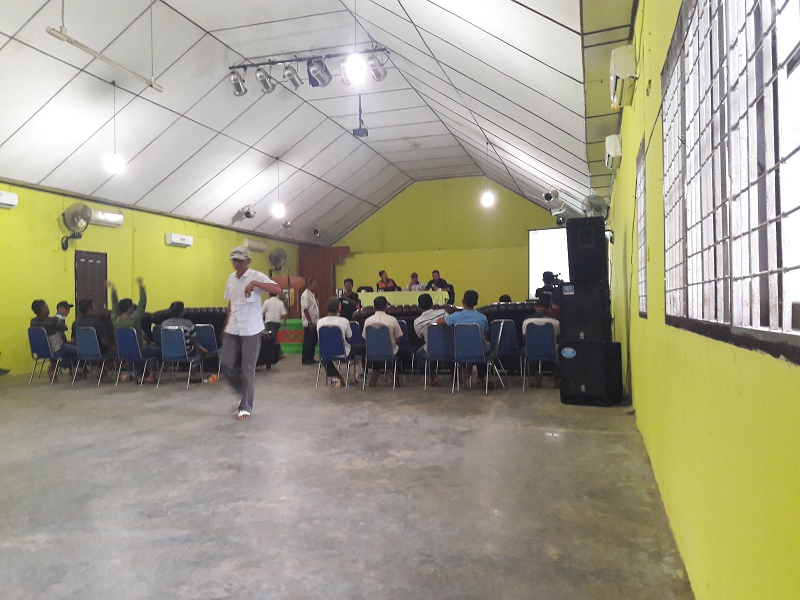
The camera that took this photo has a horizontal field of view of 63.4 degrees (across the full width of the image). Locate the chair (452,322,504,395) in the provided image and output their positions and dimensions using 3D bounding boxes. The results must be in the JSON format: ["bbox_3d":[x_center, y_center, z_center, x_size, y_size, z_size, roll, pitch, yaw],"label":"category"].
[{"bbox_3d":[0.916,0.697,8.064,0.460,0.860,0.560,-1,-1,20],"label":"chair"}]

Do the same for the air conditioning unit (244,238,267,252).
[{"bbox_3d":[-4.088,-1.522,18.250,0.220,0.290,0.880,-1,-1,17],"label":"air conditioning unit"}]

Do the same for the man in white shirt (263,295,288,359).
[{"bbox_3d":[-2.617,0.432,13.600,0.520,1.600,0.380,-1,-1,22],"label":"man in white shirt"}]

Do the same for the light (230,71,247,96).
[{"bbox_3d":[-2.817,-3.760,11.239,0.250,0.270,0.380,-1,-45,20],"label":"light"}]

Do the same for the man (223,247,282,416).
[{"bbox_3d":[-1.487,0.306,6.450,0.560,1.690,0.450,-1,-1,7],"label":"man"}]

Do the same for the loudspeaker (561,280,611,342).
[{"bbox_3d":[2.028,0.124,7.001,0.450,0.630,0.420,-1,-1,35],"label":"loudspeaker"}]

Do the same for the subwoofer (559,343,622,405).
[{"bbox_3d":[2.110,0.797,7.110,0.504,0.639,0.508,-1,-1,36],"label":"subwoofer"}]

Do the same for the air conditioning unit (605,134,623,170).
[{"bbox_3d":[2.786,-1.928,8.483,0.190,0.275,0.810,-1,-1,17],"label":"air conditioning unit"}]

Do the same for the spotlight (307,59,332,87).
[{"bbox_3d":[-1.355,-3.821,10.894,0.310,0.310,0.400,-1,-43,36],"label":"spotlight"}]

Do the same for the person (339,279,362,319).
[{"bbox_3d":[-0.992,0.384,12.896,0.500,1.660,0.400,-1,-1,2],"label":"person"}]

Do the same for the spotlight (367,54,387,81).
[{"bbox_3d":[-0.370,-3.817,10.647,0.260,0.280,0.450,-1,-24,17],"label":"spotlight"}]

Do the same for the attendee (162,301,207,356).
[{"bbox_3d":[-2.989,0.612,9.163,0.500,1.190,0.740,-1,-1,13],"label":"attendee"}]

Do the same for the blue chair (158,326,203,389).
[{"bbox_3d":[-3.037,0.780,8.984,0.440,0.850,0.520,-1,-1,11],"label":"blue chair"}]

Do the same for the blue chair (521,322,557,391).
[{"bbox_3d":[1.812,0.717,8.260,0.430,0.850,0.520,-1,-1,17],"label":"blue chair"}]

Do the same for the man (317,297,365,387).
[{"bbox_3d":[-0.818,0.550,8.750,0.520,1.220,0.740,-1,-1,20],"label":"man"}]

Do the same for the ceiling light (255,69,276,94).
[{"bbox_3d":[-2.381,-3.886,11.456,0.250,0.270,0.400,-1,-33,17],"label":"ceiling light"}]

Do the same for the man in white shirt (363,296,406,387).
[{"bbox_3d":[-0.155,0.559,8.727,0.530,1.210,0.760,-1,-1,11],"label":"man in white shirt"}]

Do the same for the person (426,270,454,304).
[{"bbox_3d":[0.989,-0.133,16.200,0.600,1.200,0.700,-1,-1,14],"label":"person"}]

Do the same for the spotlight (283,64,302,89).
[{"bbox_3d":[-1.878,-3.896,11.304,0.250,0.270,0.400,-1,-33,17],"label":"spotlight"}]

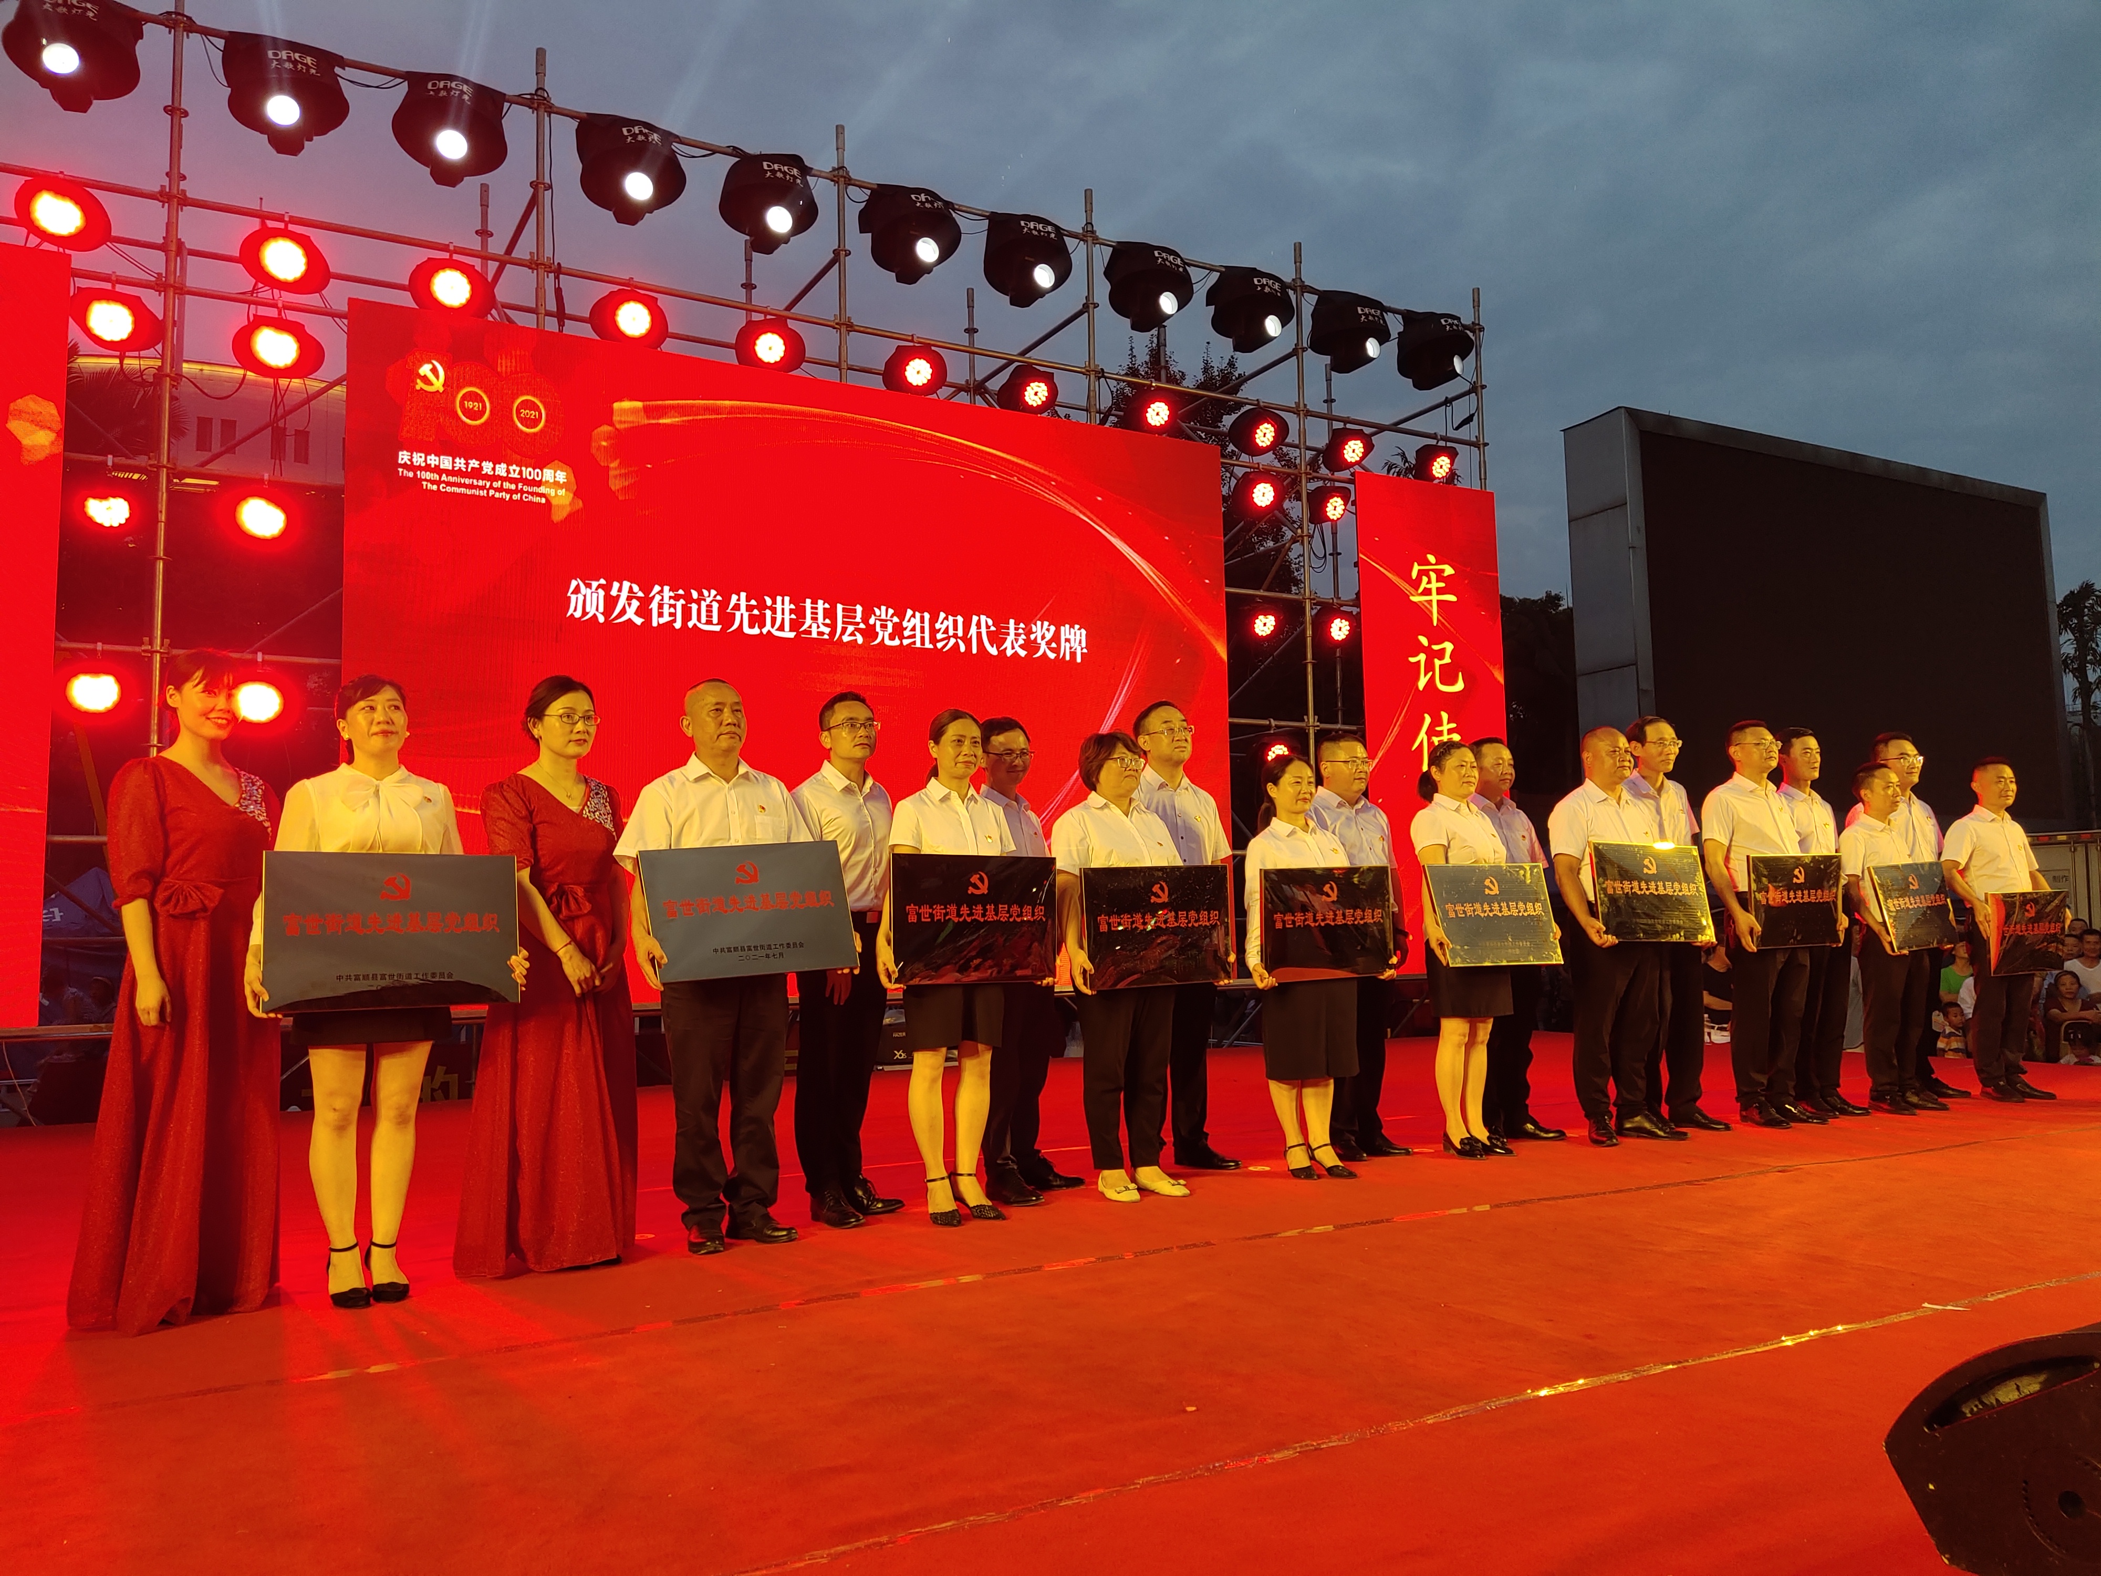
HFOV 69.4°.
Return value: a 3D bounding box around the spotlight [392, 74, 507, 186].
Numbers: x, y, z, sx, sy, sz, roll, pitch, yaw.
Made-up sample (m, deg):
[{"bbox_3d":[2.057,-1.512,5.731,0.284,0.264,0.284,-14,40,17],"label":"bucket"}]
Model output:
[{"bbox_3d":[-3.610,-3.955,9.117,0.600,0.540,0.460,2,-6,-29],"label":"spotlight"}]

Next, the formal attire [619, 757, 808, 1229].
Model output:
[{"bbox_3d":[-0.996,0.593,4.547,0.540,1.400,0.320,2,-6,-29],"label":"formal attire"}]

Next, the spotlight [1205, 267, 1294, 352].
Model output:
[{"bbox_3d":[1.543,-3.718,11.792,0.560,0.560,0.450,2,-6,-27],"label":"spotlight"}]

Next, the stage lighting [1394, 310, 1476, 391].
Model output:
[{"bbox_3d":[3.246,-3.696,12.822,0.570,0.550,0.530,3,-6,-40],"label":"stage lighting"}]

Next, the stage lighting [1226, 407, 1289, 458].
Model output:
[{"bbox_3d":[1.602,-2.749,11.709,0.430,0.310,0.270,2,-6,-28],"label":"stage lighting"}]

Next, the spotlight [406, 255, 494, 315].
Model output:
[{"bbox_3d":[-3.546,-2.953,8.981,0.460,0.350,0.290,2,-5,-29],"label":"spotlight"}]

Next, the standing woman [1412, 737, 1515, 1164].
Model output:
[{"bbox_3d":[1.661,0.632,6.123,0.460,1.630,0.340,2,-6,-29],"label":"standing woman"}]

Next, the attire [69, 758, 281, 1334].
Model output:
[{"bbox_3d":[-2.238,0.632,3.896,0.420,1.390,0.450,-5,-7,39],"label":"attire"}]

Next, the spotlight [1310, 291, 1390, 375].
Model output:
[{"bbox_3d":[2.424,-3.699,12.278,0.560,0.560,0.450,2,-6,-27],"label":"spotlight"}]

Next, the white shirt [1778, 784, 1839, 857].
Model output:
[{"bbox_3d":[3.431,0.238,6.978,0.480,0.580,0.280,2,-6,-29],"label":"white shirt"}]

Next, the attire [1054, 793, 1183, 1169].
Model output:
[{"bbox_3d":[0.268,0.686,5.479,0.480,1.348,0.330,2,-6,-29],"label":"attire"}]

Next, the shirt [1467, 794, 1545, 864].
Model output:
[{"bbox_3d":[1.926,0.276,6.620,0.450,0.530,0.270,1,-5,-20],"label":"shirt"}]

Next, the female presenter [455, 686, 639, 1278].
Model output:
[{"bbox_3d":[-1.448,0.518,4.353,0.510,1.630,0.430,3,-6,-35],"label":"female presenter"}]

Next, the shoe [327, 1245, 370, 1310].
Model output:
[{"bbox_3d":[-1.801,1.249,3.904,0.090,0.135,0.220,2,-6,-32],"label":"shoe"}]

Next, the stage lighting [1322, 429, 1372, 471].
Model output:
[{"bbox_3d":[2.376,-2.697,12.133,0.430,0.310,0.270,2,-6,-28],"label":"stage lighting"}]

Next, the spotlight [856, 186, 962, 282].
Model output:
[{"bbox_3d":[-0.978,-3.826,10.516,0.620,0.580,0.550,3,-7,-37],"label":"spotlight"}]

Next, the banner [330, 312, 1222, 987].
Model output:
[{"bbox_3d":[-1.337,-0.664,9.921,5.998,4.013,0.120,2,-5,-29],"label":"banner"}]

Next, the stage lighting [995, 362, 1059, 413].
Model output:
[{"bbox_3d":[-0.165,-2.856,10.870,0.410,0.320,0.360,2,-6,-29],"label":"stage lighting"}]

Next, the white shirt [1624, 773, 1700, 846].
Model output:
[{"bbox_3d":[2.639,0.223,6.603,0.460,0.550,0.270,1,-6,-22],"label":"white shirt"}]

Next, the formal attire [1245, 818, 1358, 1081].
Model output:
[{"bbox_3d":[0.939,0.603,5.741,0.430,0.990,0.300,2,-6,-29],"label":"formal attire"}]

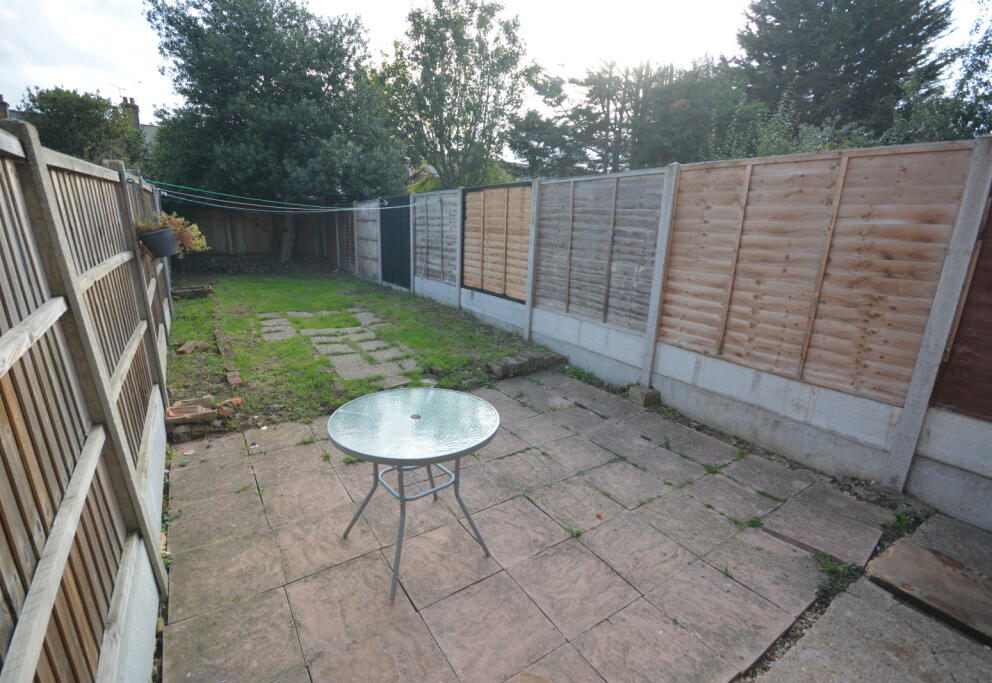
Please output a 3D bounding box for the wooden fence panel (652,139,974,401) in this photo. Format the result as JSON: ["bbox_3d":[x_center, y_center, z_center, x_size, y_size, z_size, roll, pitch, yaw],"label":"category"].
[{"bbox_3d":[2.093,-0.555,3.218,0.050,1.556,1.830,-6,15,-33],"label":"wooden fence panel"}]

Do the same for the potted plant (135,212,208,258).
[{"bbox_3d":[-3.107,-1.012,4.114,0.530,0.410,0.460,-7,16,-34],"label":"potted plant"}]

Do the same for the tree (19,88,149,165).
[{"bbox_3d":[-11.529,-4.583,12.383,3.300,5.080,3.300,-9,18,-41],"label":"tree"}]

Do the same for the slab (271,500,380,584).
[{"bbox_3d":[-0.878,1.023,2.180,0.450,0.040,0.450,-6,16,-35],"label":"slab"}]

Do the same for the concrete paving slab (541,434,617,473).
[{"bbox_3d":[0.622,0.861,3.245,0.450,0.040,0.450,-6,16,-35],"label":"concrete paving slab"}]

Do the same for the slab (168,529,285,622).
[{"bbox_3d":[-1.247,1.074,1.970,0.424,0.050,0.450,-7,16,-33],"label":"slab"}]

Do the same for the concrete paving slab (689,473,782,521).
[{"bbox_3d":[1.507,1.015,2.772,0.450,0.040,0.450,-7,16,-34],"label":"concrete paving slab"}]

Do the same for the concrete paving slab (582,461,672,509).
[{"bbox_3d":[0.870,0.963,2.884,0.450,0.040,0.450,-6,16,-35],"label":"concrete paving slab"}]

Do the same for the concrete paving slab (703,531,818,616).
[{"bbox_3d":[1.374,1.167,2.170,0.450,0.040,0.450,-6,16,-35],"label":"concrete paving slab"}]

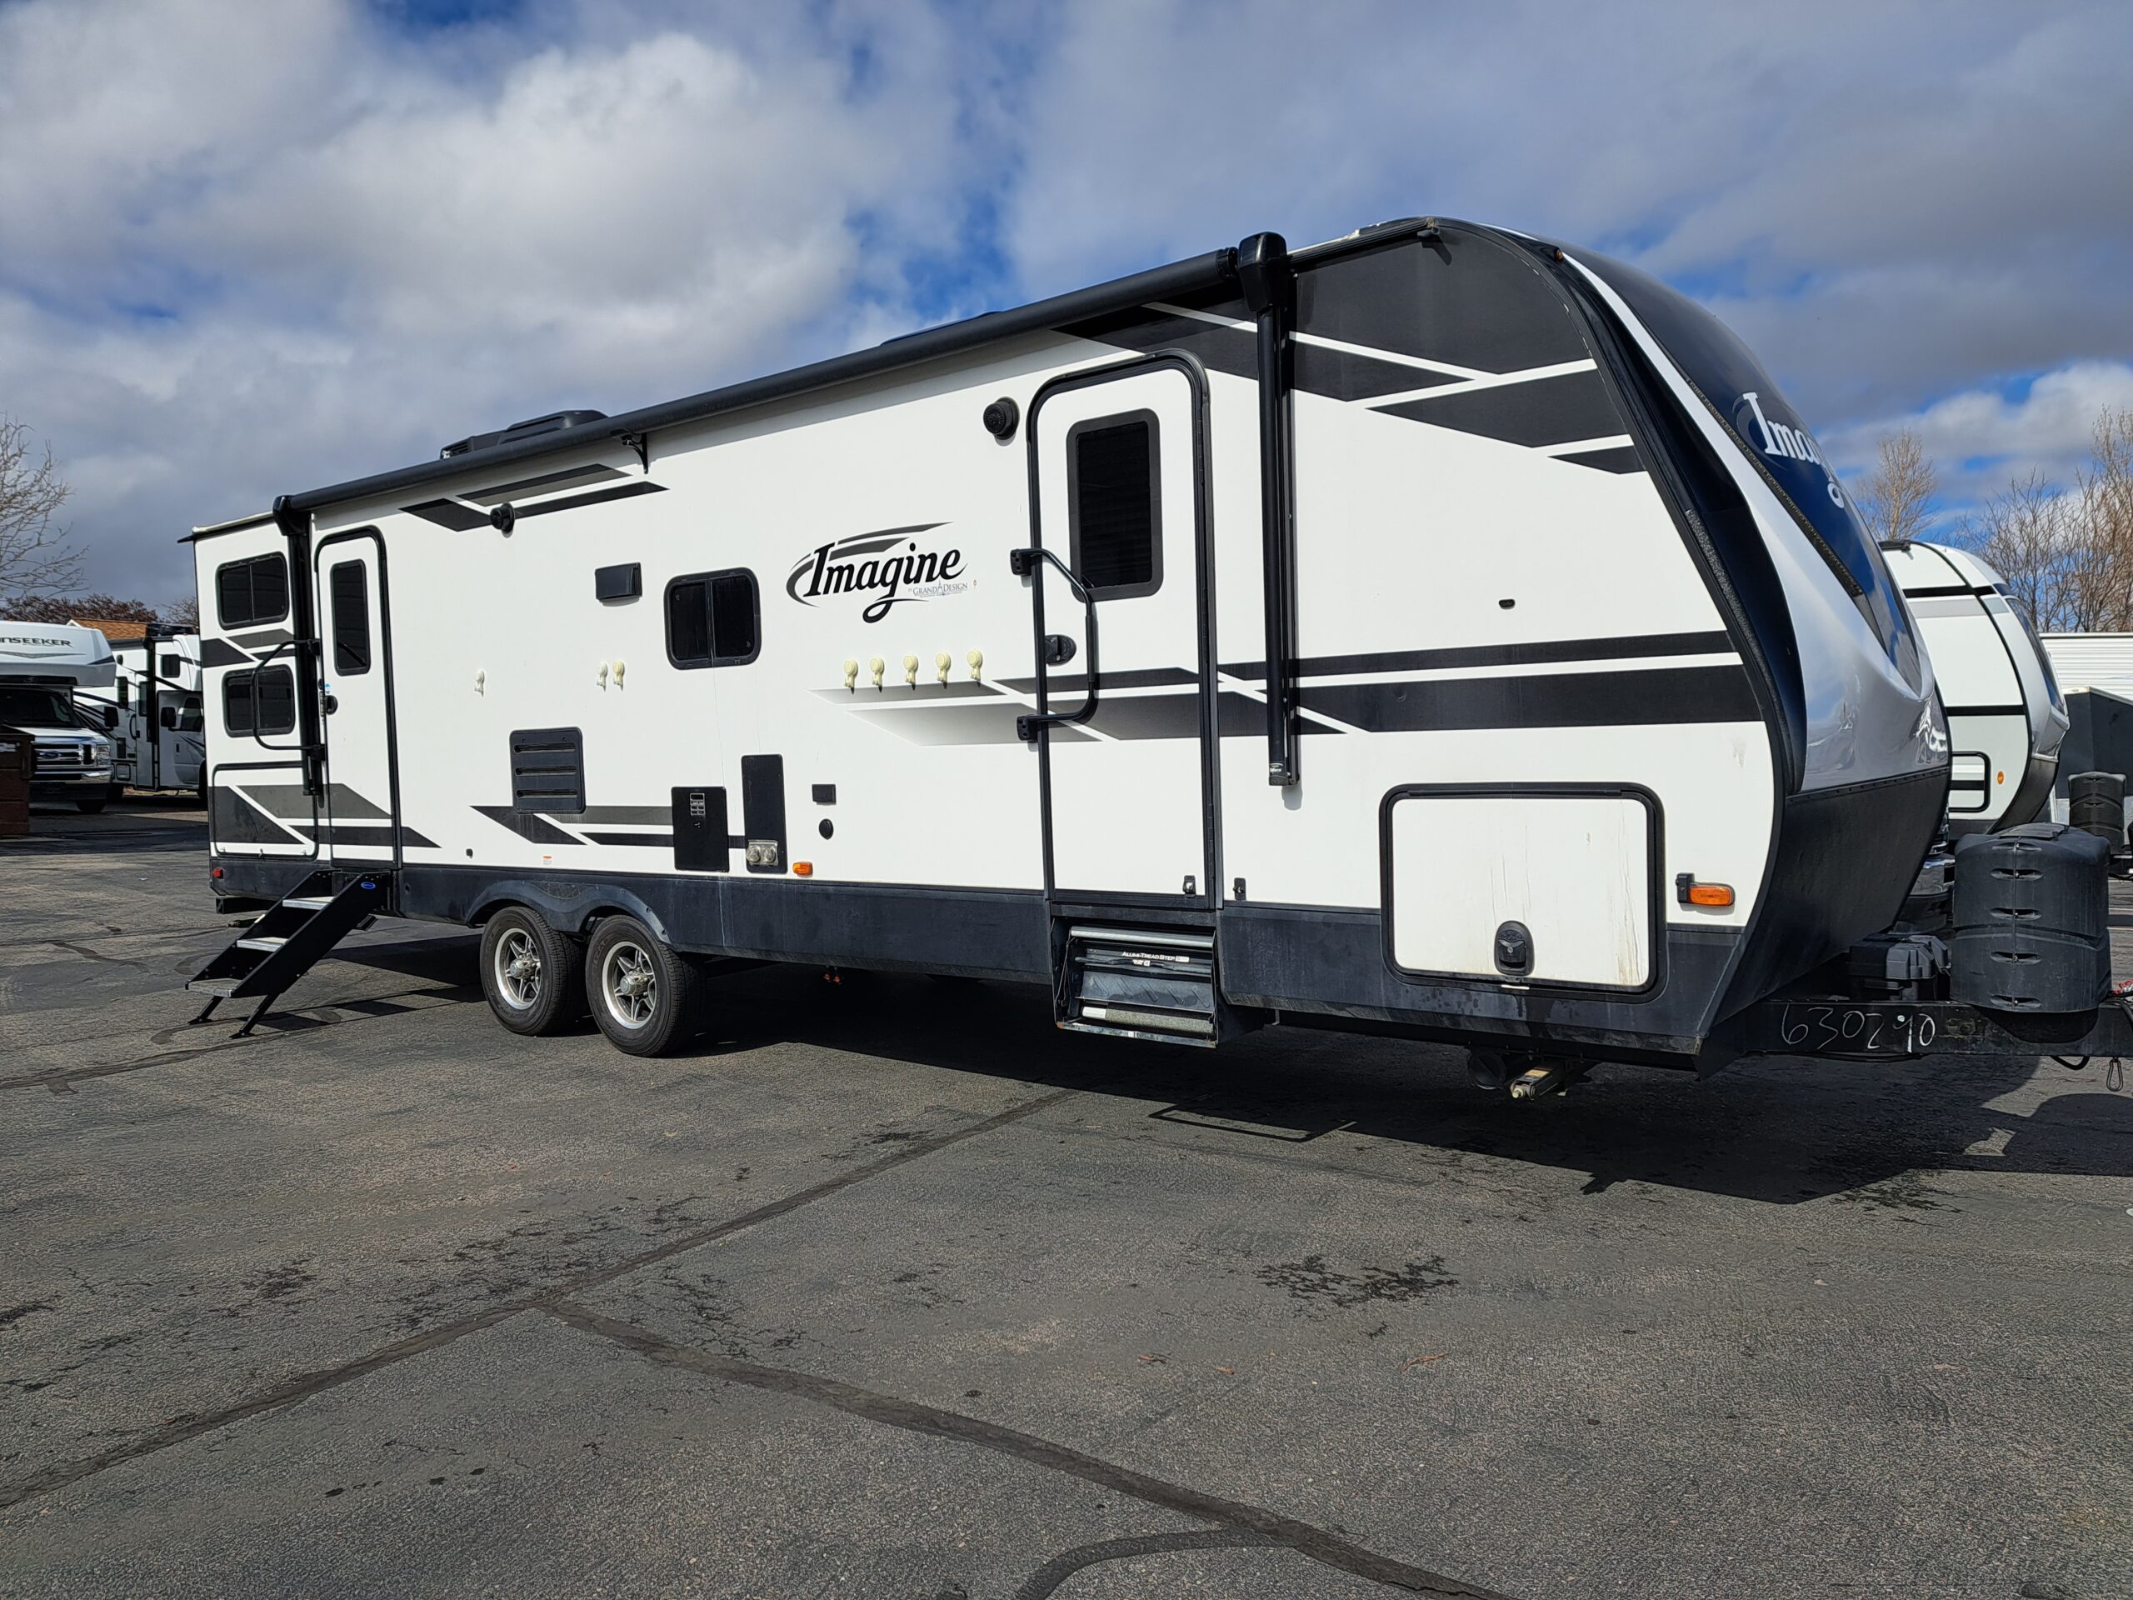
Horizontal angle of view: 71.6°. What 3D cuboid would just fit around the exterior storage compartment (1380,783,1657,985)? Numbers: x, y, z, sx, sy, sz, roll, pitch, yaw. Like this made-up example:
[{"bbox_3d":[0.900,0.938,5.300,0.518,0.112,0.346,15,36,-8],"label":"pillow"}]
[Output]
[{"bbox_3d":[1.338,0.266,4.441,0.851,0.618,0.080,0,3,37],"label":"exterior storage compartment"}]

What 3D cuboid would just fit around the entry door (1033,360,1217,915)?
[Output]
[{"bbox_3d":[0.196,-0.575,5.251,0.770,1.890,0.070,0,3,37],"label":"entry door"}]

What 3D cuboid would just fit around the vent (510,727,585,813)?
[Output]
[{"bbox_3d":[-2.592,-0.141,7.385,0.615,0.425,0.040,0,3,37],"label":"vent"}]

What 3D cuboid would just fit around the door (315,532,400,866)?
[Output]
[{"bbox_3d":[-4.052,-0.555,8.464,0.770,1.890,0.070,0,3,37],"label":"door"}]

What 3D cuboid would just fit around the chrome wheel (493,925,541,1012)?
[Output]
[{"bbox_3d":[-2.911,0.898,7.854,0.420,0.420,0.170,0,3,37],"label":"chrome wheel"}]

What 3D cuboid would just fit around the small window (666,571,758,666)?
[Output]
[{"bbox_3d":[-1.576,-0.804,6.570,0.644,0.413,0.060,0,3,37],"label":"small window"}]

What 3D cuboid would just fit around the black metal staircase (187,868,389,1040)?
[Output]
[{"bbox_3d":[-4.309,0.823,8.187,0.570,0.800,0.880,0,3,37],"label":"black metal staircase"}]

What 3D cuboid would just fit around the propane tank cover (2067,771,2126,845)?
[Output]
[{"bbox_3d":[7.619,0.104,10.940,0.370,0.600,0.650,0,3,37],"label":"propane tank cover"}]

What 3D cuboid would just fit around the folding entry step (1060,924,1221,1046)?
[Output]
[{"bbox_3d":[0.345,0.646,5.417,0.720,0.410,0.380,0,3,37],"label":"folding entry step"}]

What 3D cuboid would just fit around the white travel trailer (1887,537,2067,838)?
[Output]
[{"bbox_3d":[4.923,-0.647,13.124,8.000,2.900,2.450,0,3,37],"label":"white travel trailer"}]

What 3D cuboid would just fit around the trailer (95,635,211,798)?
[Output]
[{"bbox_3d":[-16.500,-1.580,28.200,7.600,3.300,2.500,2,3,37],"label":"trailer"}]

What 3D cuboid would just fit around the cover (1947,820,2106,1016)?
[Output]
[{"bbox_3d":[3.059,0.347,4.688,0.390,0.550,0.660,0,3,37],"label":"cover"}]

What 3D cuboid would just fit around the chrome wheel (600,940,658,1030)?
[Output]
[{"bbox_3d":[-2.148,0.914,7.278,0.420,0.420,0.170,0,3,37],"label":"chrome wheel"}]

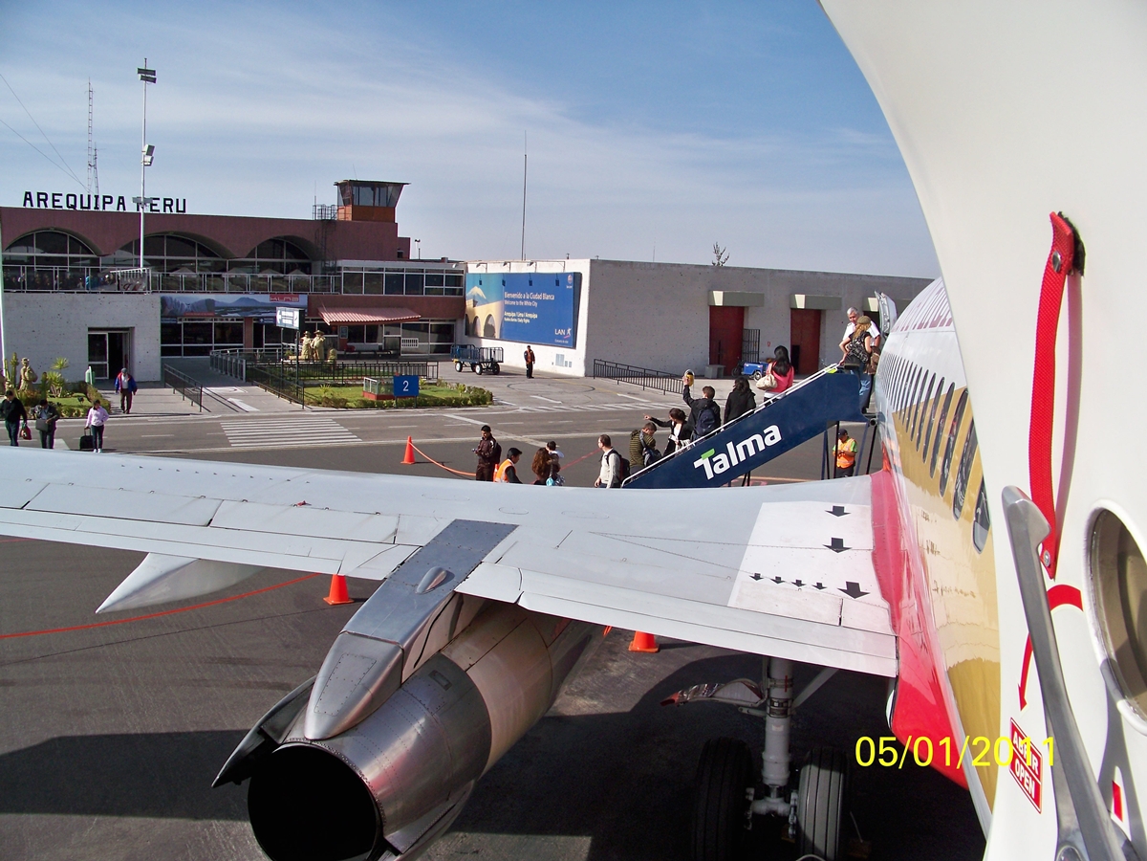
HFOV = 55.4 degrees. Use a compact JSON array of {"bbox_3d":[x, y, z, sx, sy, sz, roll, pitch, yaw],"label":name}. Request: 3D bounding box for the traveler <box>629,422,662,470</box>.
[{"bbox_3d":[1.200,0.680,18.300,0.550,1.620,0.520,0,6,-18],"label":"traveler"}]

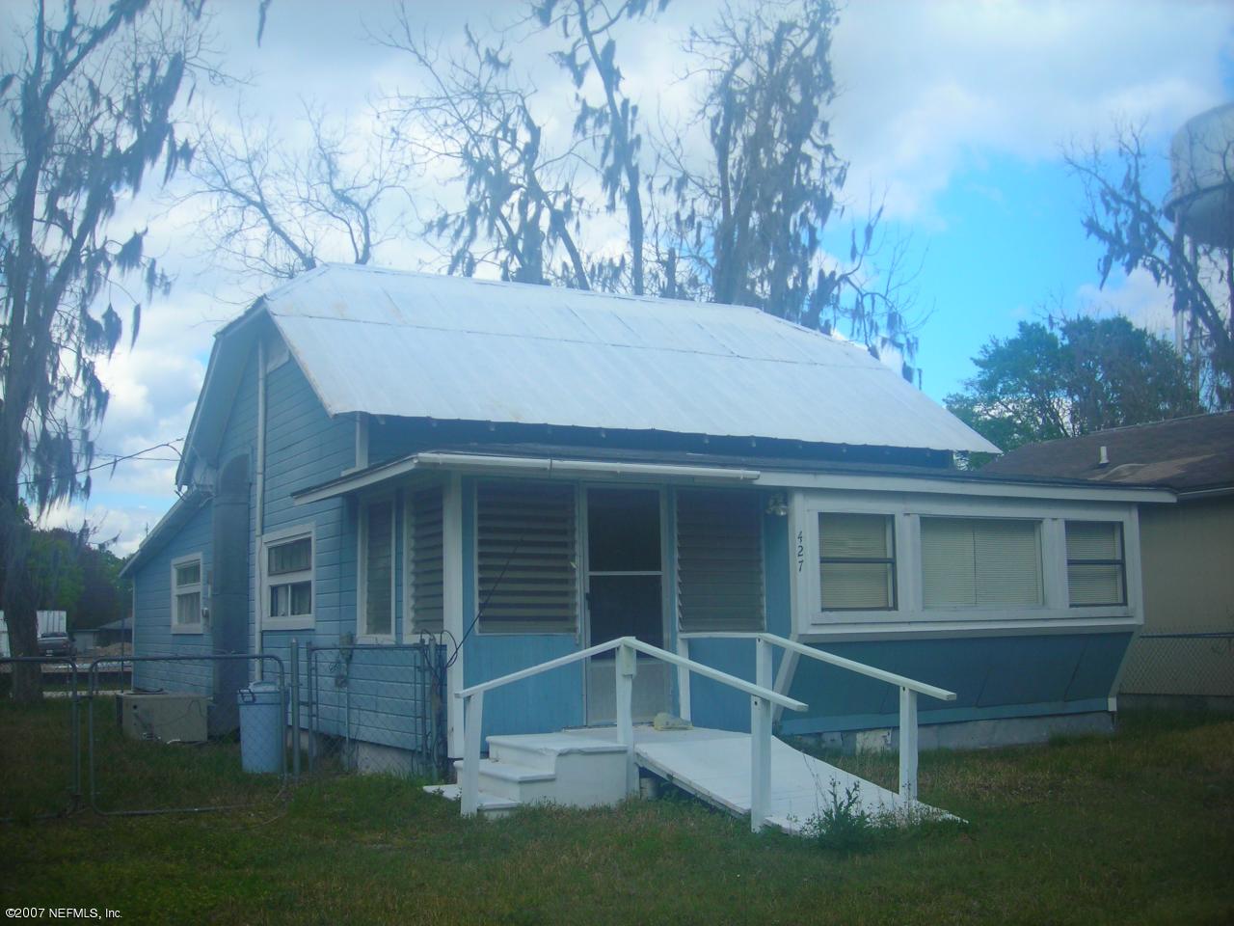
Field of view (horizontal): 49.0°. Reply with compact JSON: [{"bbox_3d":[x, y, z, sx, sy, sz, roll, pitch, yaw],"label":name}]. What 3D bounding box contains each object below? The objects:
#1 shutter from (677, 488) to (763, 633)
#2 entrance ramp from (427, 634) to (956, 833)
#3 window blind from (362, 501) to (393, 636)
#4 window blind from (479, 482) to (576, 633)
[{"bbox_3d":[0.960,0.908,12.455,0.952,1.293,0.083,3,-8,-29],"label":"shutter"},{"bbox_3d":[0.257,1.846,9.693,2.725,1.227,3.713,3,-8,-29],"label":"entrance ramp"},{"bbox_3d":[-2.191,0.968,12.526,0.073,1.243,0.780,3,-8,-29],"label":"window blind"},{"bbox_3d":[-0.762,0.805,11.497,0.936,1.269,0.083,3,-8,-29],"label":"window blind"}]

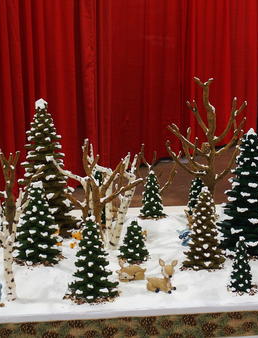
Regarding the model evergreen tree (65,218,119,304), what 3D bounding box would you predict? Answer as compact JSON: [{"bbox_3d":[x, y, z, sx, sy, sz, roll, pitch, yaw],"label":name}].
[{"bbox_3d":[-0.092,0.212,1.596,0.137,0.196,0.137,-1,14,-5],"label":"model evergreen tree"}]

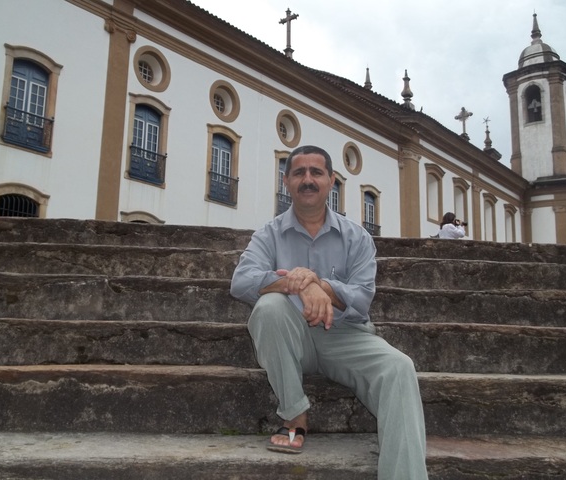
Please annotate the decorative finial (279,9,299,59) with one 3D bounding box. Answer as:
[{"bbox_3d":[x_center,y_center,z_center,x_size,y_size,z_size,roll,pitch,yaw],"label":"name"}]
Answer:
[{"bbox_3d":[0.394,-12.660,37.326,1.400,3.303,0.420,-9,-15,41],"label":"decorative finial"}]

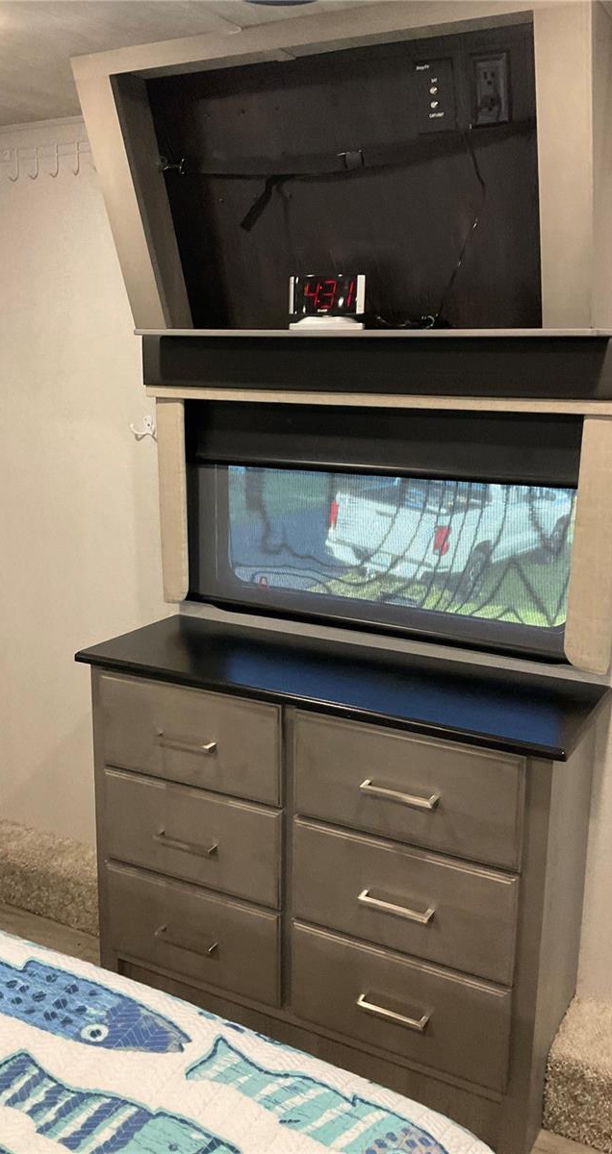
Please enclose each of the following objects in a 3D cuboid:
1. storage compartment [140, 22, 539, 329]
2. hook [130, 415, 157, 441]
[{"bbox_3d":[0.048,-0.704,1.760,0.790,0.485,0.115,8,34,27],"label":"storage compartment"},{"bbox_3d":[-0.387,-0.361,2.307,0.068,0.044,0.028,8,15,27],"label":"hook"}]

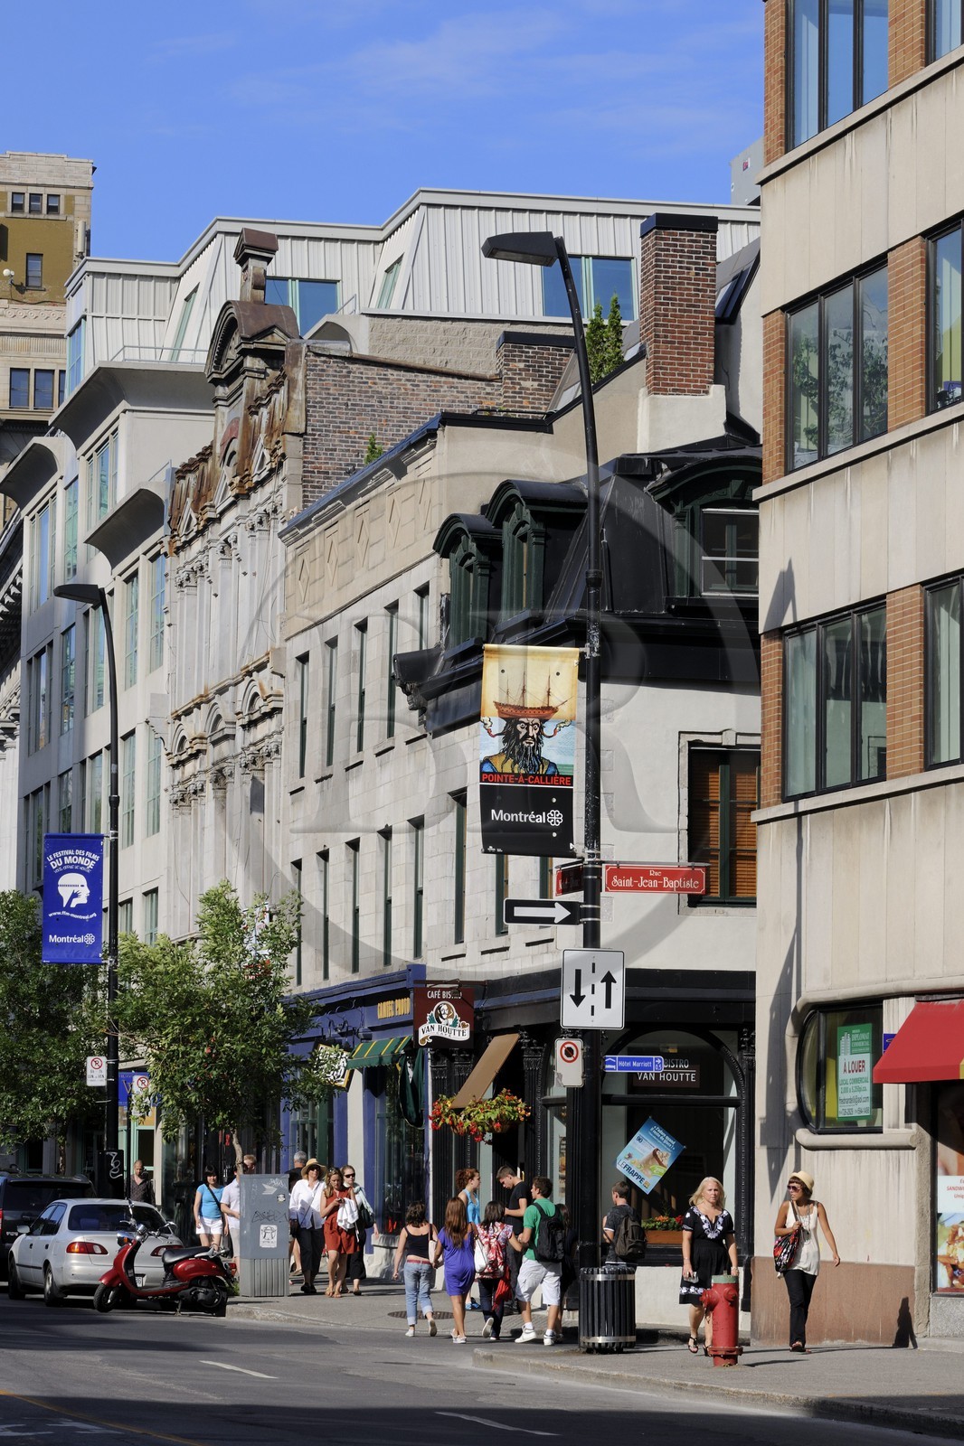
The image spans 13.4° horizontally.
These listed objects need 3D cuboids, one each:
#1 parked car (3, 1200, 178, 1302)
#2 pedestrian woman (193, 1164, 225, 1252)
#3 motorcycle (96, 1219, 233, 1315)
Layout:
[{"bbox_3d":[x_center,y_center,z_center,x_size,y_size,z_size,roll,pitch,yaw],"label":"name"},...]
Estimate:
[{"bbox_3d":[-5.240,7.111,55.125,1.720,1.390,4.420,3,-6,-18],"label":"parked car"},{"bbox_3d":[-3.746,6.955,56.496,0.480,1.680,0.340,2,-7,-12],"label":"pedestrian woman"},{"bbox_3d":[-3.994,6.826,51.468,1.770,1.220,0.700,2,-7,-11],"label":"motorcycle"}]

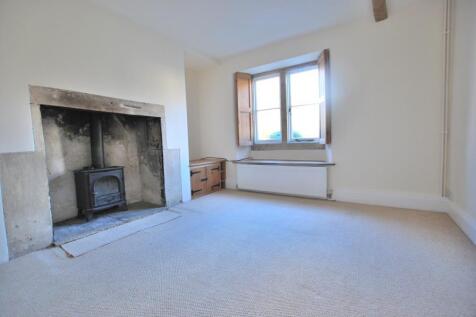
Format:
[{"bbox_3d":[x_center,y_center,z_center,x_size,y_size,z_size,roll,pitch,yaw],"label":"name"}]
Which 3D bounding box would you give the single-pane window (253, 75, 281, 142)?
[{"bbox_3d":[0.548,-0.920,3.725,0.540,1.240,0.080,0,4,31],"label":"single-pane window"}]

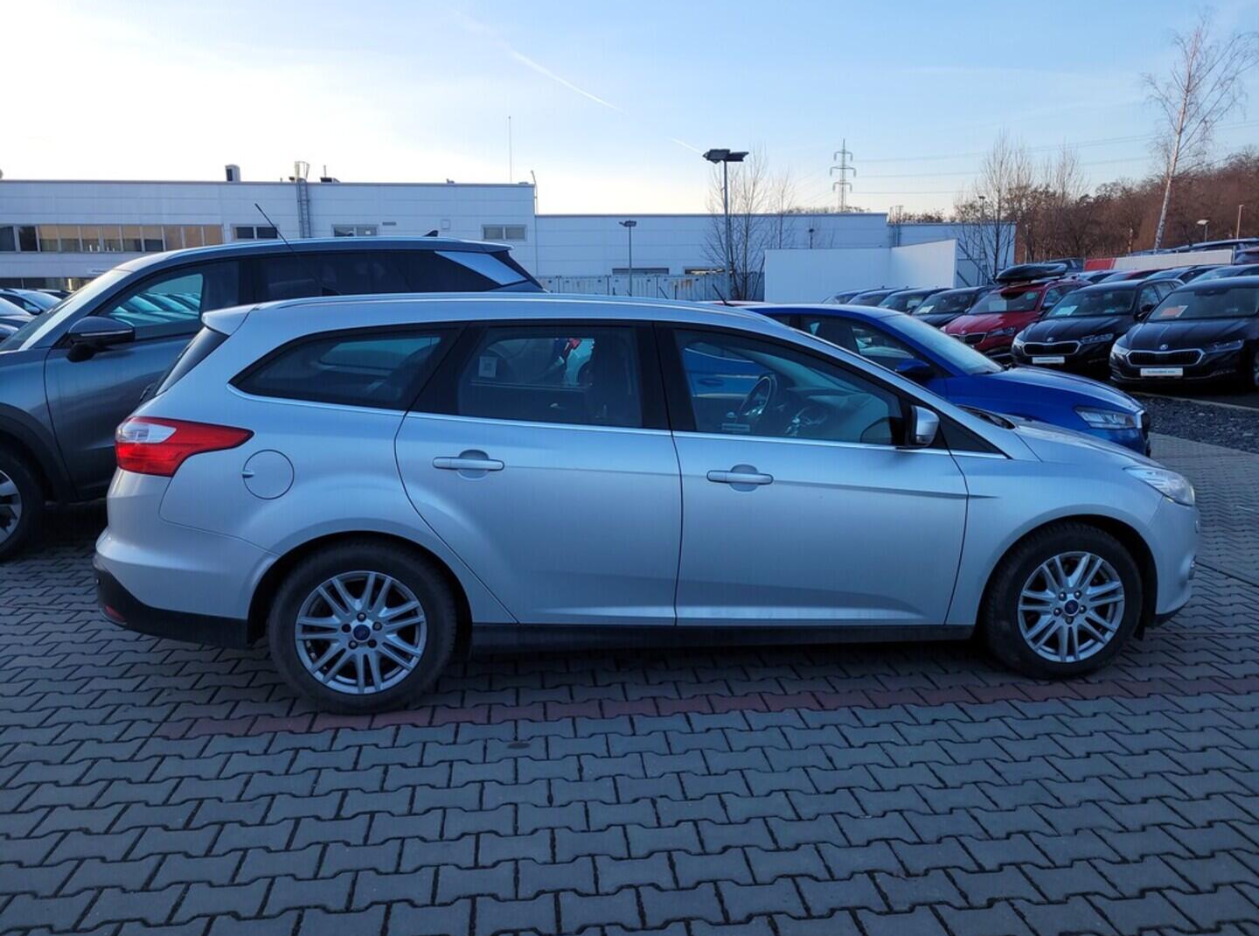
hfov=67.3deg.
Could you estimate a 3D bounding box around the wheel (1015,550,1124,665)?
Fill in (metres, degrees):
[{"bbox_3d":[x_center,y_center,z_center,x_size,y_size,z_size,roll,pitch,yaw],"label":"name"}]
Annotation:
[{"bbox_3d":[1.688,0.523,3.708,0.444,0.444,0.180,-1,10,-8],"label":"wheel"}]

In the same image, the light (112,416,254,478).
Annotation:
[{"bbox_3d":[-1.528,-0.085,3.227,0.530,0.205,0.290,-1,10,-8],"label":"light"}]

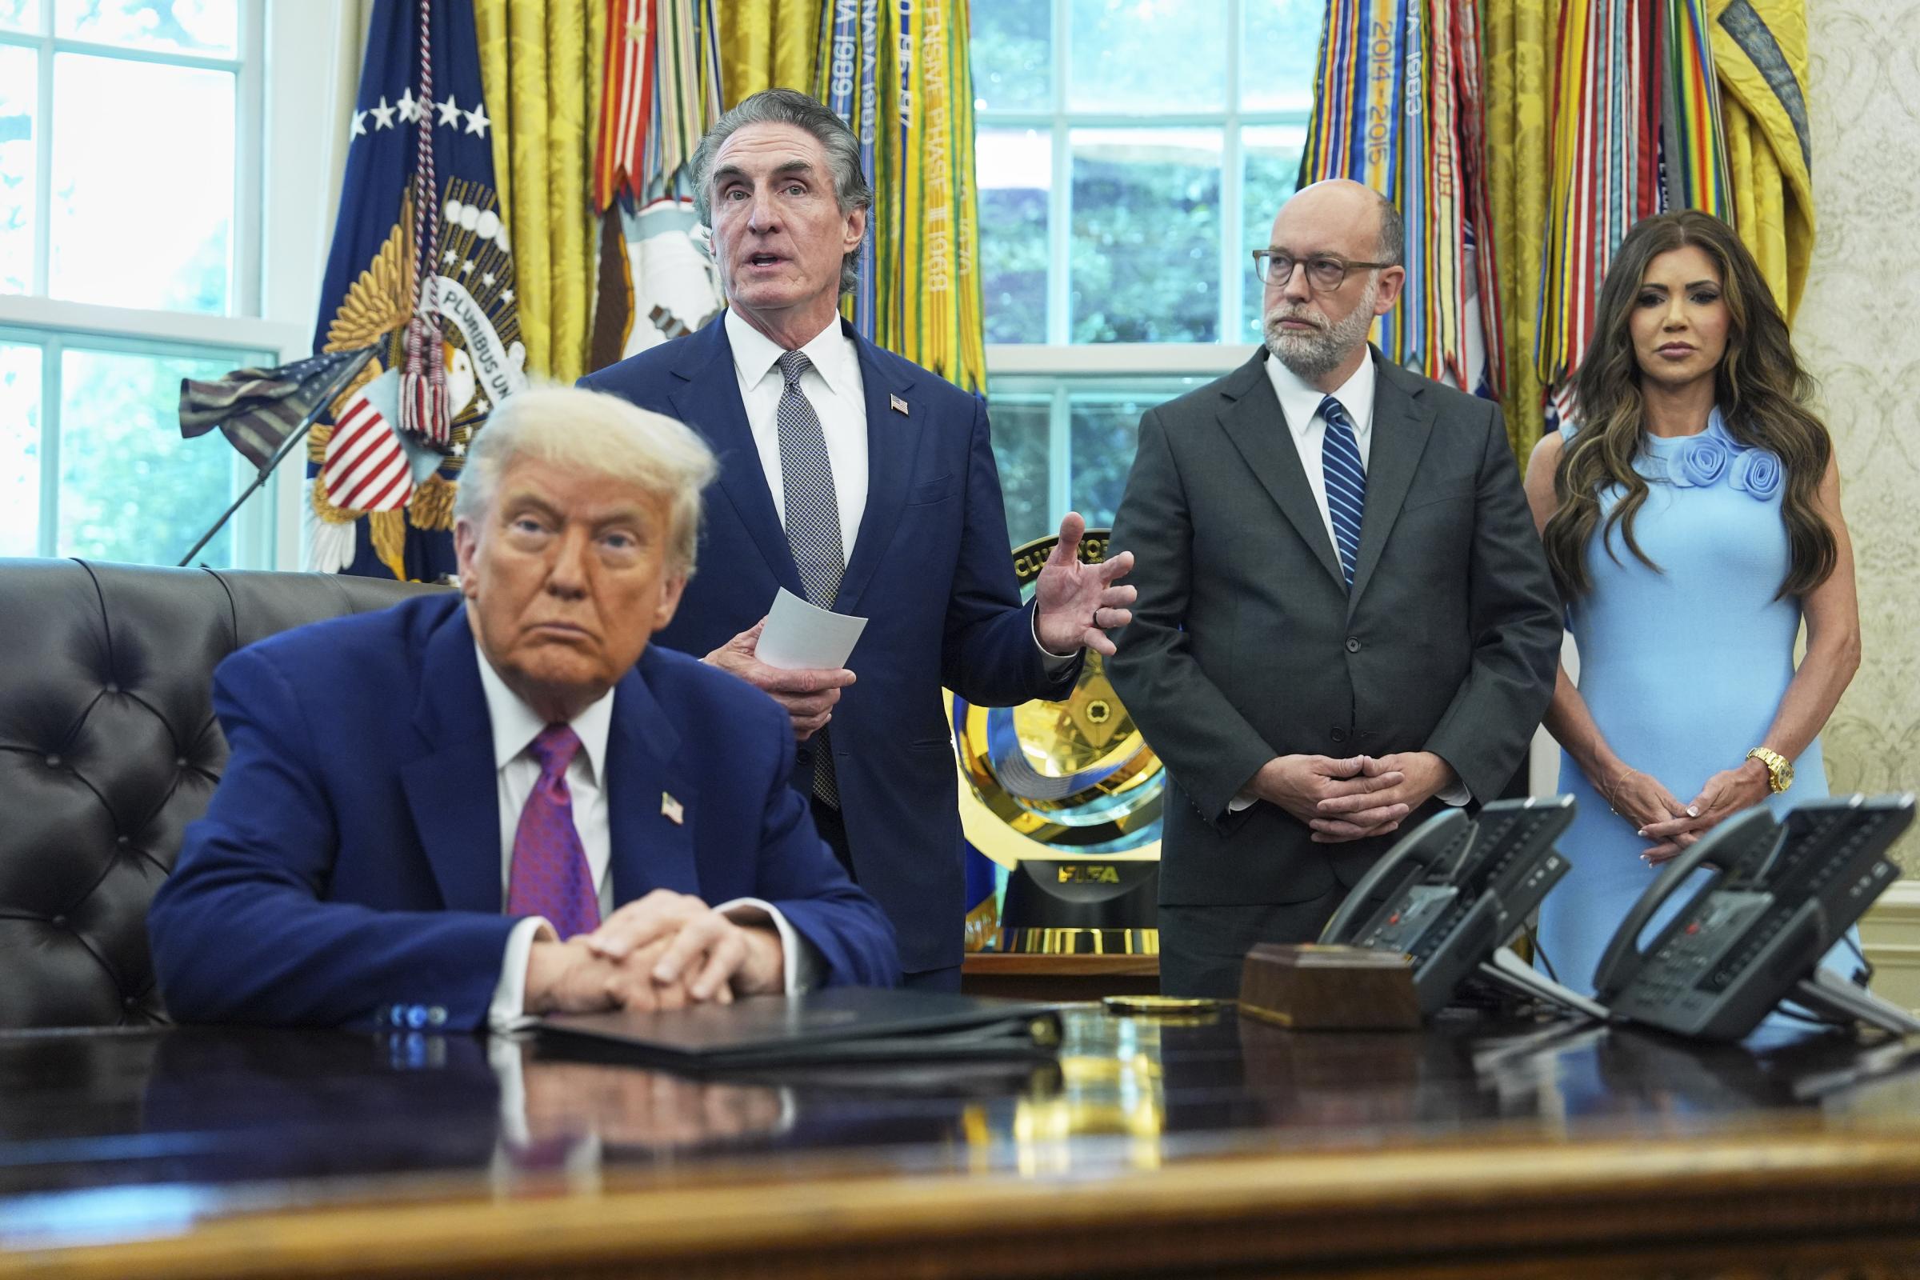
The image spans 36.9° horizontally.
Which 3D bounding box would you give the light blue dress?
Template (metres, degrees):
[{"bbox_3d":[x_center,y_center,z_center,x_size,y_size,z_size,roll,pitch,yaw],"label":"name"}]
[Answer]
[{"bbox_3d":[0.927,0.230,3.663,0.410,1.000,0.300,-1,-4,12],"label":"light blue dress"}]

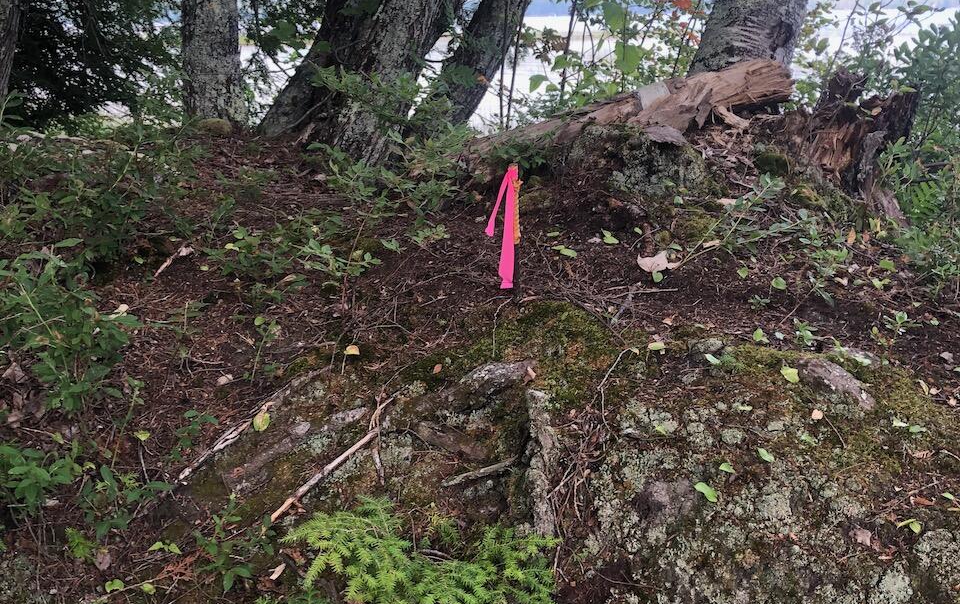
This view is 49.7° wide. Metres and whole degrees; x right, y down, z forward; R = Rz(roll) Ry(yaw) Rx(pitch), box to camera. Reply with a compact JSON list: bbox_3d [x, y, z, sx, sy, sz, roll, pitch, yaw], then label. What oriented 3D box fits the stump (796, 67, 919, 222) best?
[{"bbox_3d":[1.065,-0.447,2.920,0.290,0.400,0.280,4,16,14],"label":"stump"}]

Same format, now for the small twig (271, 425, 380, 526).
[{"bbox_3d":[-0.299,0.334,2.005,0.277,0.022,0.022,-39,33,-23],"label":"small twig"}]

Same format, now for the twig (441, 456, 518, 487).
[{"bbox_3d":[-0.001,0.330,2.010,0.160,0.017,0.017,-16,20,-14],"label":"twig"}]

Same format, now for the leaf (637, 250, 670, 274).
[{"bbox_3d":[0.403,-0.091,2.390,0.085,0.040,0.060,0,16,0],"label":"leaf"}]

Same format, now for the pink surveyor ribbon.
[{"bbox_3d":[0.047,-0.158,2.170,0.077,0.268,0.035,1,16,3],"label":"pink surveyor ribbon"}]

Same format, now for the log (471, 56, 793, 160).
[{"bbox_3d":[0.432,-0.558,3.100,0.980,0.165,0.190,-9,14,12],"label":"log"}]

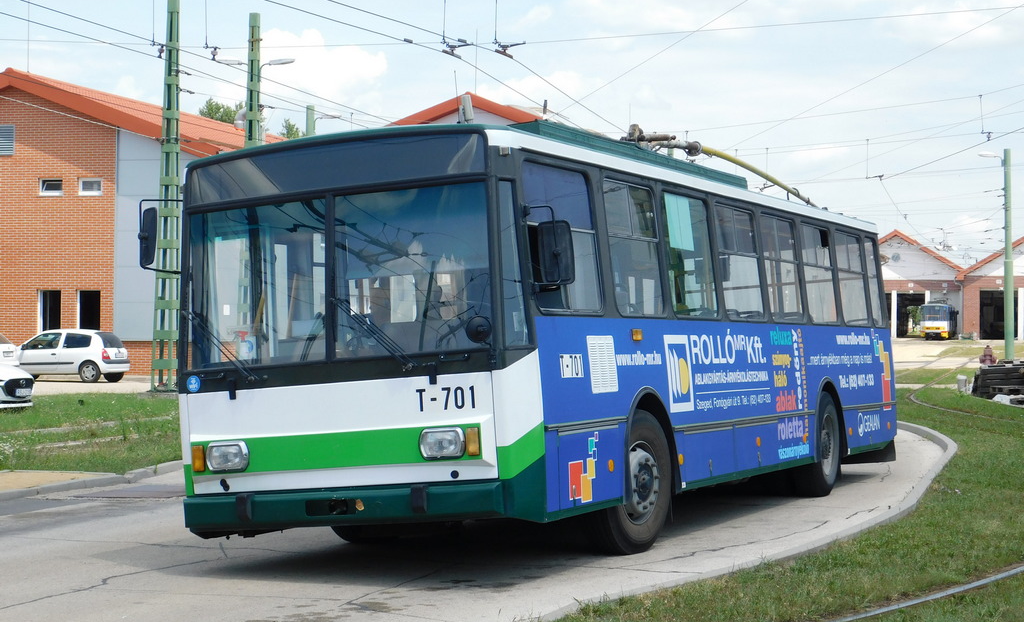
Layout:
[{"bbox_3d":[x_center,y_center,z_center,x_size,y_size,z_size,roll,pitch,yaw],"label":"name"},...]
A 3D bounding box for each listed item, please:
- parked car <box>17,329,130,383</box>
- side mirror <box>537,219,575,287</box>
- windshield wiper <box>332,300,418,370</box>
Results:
[{"bbox_3d":[-12.309,1.223,53.280,3.810,1.420,1.640,0,0,15],"label":"parked car"},{"bbox_3d":[0.281,-0.373,12.479,0.205,0.410,0.090,-4,-3,-3],"label":"side mirror"},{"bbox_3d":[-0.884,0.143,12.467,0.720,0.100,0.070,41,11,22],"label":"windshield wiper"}]

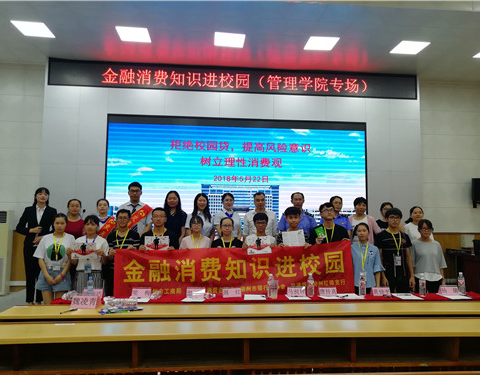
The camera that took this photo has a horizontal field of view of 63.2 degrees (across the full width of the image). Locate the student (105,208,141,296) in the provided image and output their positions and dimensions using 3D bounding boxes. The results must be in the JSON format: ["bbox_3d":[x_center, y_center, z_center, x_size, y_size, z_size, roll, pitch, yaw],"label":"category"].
[{"bbox_3d":[-1.358,1.072,4.484,0.440,1.648,0.340,1,-5,-7],"label":"student"}]

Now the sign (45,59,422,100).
[{"bbox_3d":[-0.004,-2.298,8.432,7.925,0.555,0.120,1,-3,-5],"label":"sign"}]

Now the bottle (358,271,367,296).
[{"bbox_3d":[1.265,1.007,4.063,0.066,0.240,0.066,1,-5,-5],"label":"bottle"}]

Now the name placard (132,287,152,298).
[{"bbox_3d":[-0.966,1.037,3.869,0.192,0.096,0.080,1,-5,-5],"label":"name placard"}]

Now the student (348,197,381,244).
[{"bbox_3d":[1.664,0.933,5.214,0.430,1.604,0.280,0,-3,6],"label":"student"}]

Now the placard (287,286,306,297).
[{"bbox_3d":[0.576,1.066,4.003,0.192,0.096,0.080,1,-5,-5],"label":"placard"}]

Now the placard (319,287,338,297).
[{"bbox_3d":[0.899,1.072,4.026,0.192,0.096,0.080,1,-5,-5],"label":"placard"}]

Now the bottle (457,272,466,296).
[{"bbox_3d":[2.325,1.017,4.098,0.066,0.236,0.066,1,-3,-5],"label":"bottle"}]

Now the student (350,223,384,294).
[{"bbox_3d":[1.450,1.165,4.479,0.430,1.511,0.260,0,-3,6],"label":"student"}]

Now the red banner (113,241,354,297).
[{"bbox_3d":[-0.037,0.971,4.457,2.727,0.650,0.100,-1,-6,-5],"label":"red banner"}]

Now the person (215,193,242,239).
[{"bbox_3d":[-0.172,0.895,5.303,0.430,1.620,0.290,1,-6,-3],"label":"person"}]

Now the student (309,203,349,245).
[{"bbox_3d":[1.101,1.073,4.789,0.500,1.730,0.360,0,-6,3],"label":"student"}]

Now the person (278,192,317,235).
[{"bbox_3d":[0.801,0.910,5.387,0.520,1.660,0.300,1,-6,-2],"label":"person"}]

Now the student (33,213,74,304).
[{"bbox_3d":[-2.043,1.076,4.320,0.450,1.572,0.260,2,-3,-15],"label":"student"}]

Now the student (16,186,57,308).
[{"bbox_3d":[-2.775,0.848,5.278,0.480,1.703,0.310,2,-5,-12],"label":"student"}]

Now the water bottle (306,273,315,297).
[{"bbox_3d":[0.716,0.986,3.940,0.066,0.236,0.066,1,-3,-5],"label":"water bottle"}]

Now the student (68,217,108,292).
[{"bbox_3d":[-1.796,1.129,4.541,0.460,1.580,0.350,2,-6,-12],"label":"student"}]

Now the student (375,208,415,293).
[{"bbox_3d":[1.895,1.103,4.762,0.470,1.705,0.290,1,-5,-3],"label":"student"}]

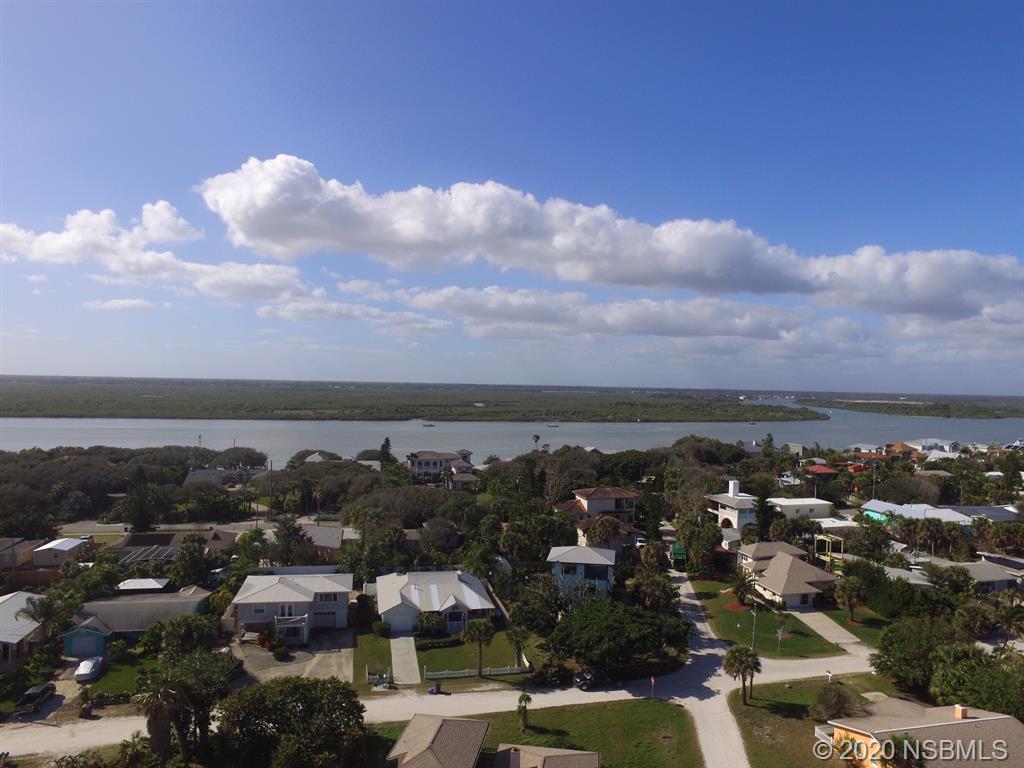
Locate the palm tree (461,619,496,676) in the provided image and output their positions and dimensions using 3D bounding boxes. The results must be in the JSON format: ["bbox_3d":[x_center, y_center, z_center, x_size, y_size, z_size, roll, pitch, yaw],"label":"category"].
[{"bbox_3d":[-3.723,30.752,68.569,4.000,6.500,4.000,1,0,0],"label":"palm tree"}]

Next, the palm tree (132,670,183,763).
[{"bbox_3d":[-31.356,29.593,52.270,4.400,7.700,4.400,1,0,0],"label":"palm tree"}]

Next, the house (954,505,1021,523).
[{"bbox_3d":[116.383,32.801,146.015,16.000,4.800,12.000,1,0,-10],"label":"house"}]

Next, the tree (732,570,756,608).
[{"bbox_3d":[35.307,30.749,90.015,3.700,5.800,3.700,1,0,0],"label":"tree"}]

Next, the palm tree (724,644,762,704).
[{"bbox_3d":[24.013,30.342,62.015,3.800,6.200,3.500,1,0,0],"label":"palm tree"}]

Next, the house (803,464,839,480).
[{"bbox_3d":[119.977,34.489,230.968,11.000,5.200,10.000,1,0,-12],"label":"house"}]

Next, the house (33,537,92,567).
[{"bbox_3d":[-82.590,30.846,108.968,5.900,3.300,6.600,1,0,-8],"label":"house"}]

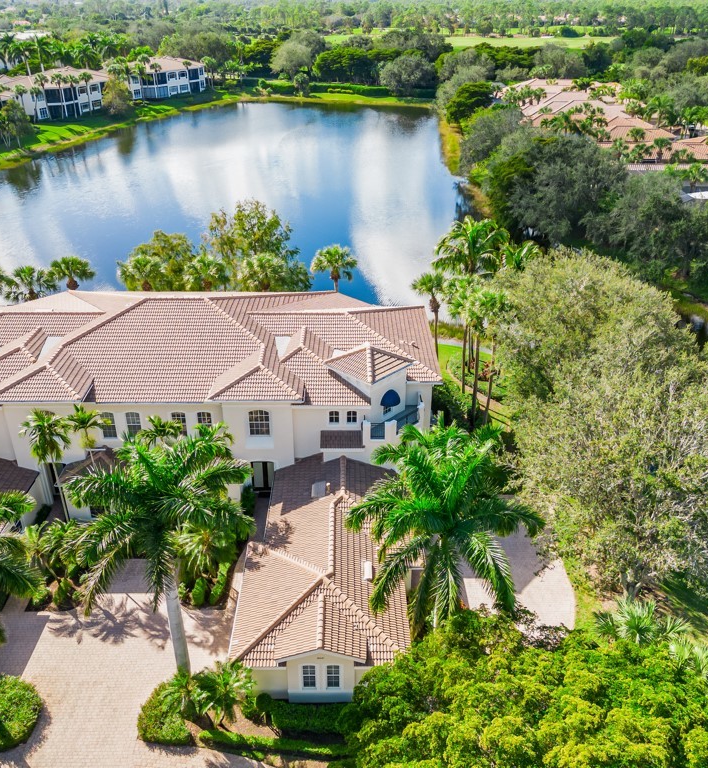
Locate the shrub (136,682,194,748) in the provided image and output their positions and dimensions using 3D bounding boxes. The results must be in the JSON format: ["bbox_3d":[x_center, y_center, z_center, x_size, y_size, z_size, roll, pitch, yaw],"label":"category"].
[{"bbox_3d":[-8.000,14.023,30.194,2.400,1.000,2.300,0,29,0],"label":"shrub"}]

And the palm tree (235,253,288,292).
[{"bbox_3d":[-7.426,-6.224,58.929,4.190,9.760,4.190,0,30,0],"label":"palm tree"}]

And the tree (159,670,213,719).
[{"bbox_3d":[-7.050,13.267,30.065,2.200,2.450,2.100,0,29,0],"label":"tree"}]

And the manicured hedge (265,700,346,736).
[{"bbox_3d":[-2.048,15.320,32.672,3.688,0.847,1.096,0,29,0],"label":"manicured hedge"}]

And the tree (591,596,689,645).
[{"bbox_3d":[14.383,12.509,35.398,4.385,3.189,4.186,0,29,0],"label":"tree"}]

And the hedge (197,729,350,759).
[{"bbox_3d":[-3.488,16.031,31.698,6.677,0.548,0.797,2,29,4],"label":"hedge"}]

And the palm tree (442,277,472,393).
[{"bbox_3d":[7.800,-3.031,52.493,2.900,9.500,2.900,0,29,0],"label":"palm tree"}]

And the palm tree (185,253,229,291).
[{"bbox_3d":[-11.968,-6.233,58.933,3.710,9.750,3.710,0,30,0],"label":"palm tree"}]

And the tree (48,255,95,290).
[{"bbox_3d":[-22.000,-5.541,57.390,3.600,9.200,3.600,0,29,0],"label":"tree"}]

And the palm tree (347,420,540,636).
[{"bbox_3d":[3.450,8.530,29.295,7.300,11.500,7.100,0,29,0],"label":"palm tree"}]

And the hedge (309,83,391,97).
[{"bbox_3d":[-1.000,-91.304,221.119,25.500,2.400,2.000,9,30,16],"label":"hedge"}]

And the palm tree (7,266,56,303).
[{"bbox_3d":[-25.400,-5.234,57.558,3.700,8.500,3.700,0,29,0],"label":"palm tree"}]

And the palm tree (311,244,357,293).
[{"bbox_3d":[-1.844,-7.369,64.633,3.986,10.664,3.986,0,29,0],"label":"palm tree"}]

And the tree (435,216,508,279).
[{"bbox_3d":[8.928,-6.905,56.785,5.500,13.170,5.500,0,30,0],"label":"tree"}]

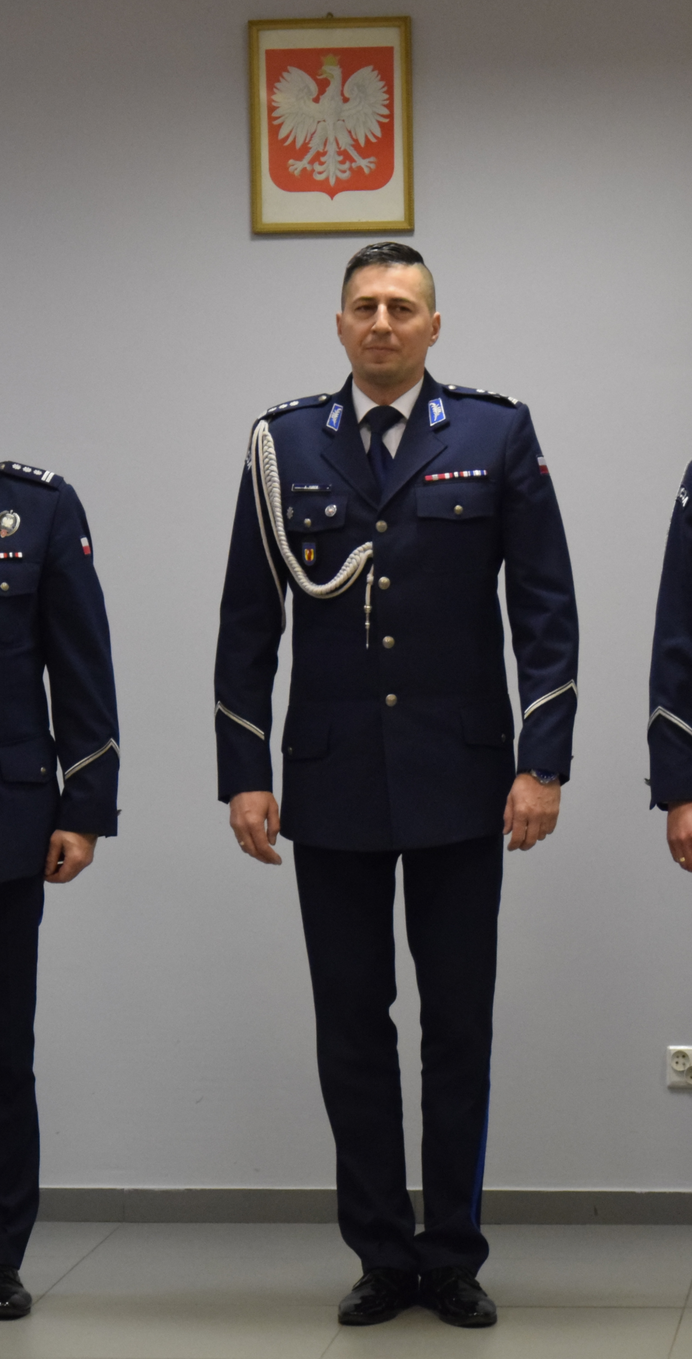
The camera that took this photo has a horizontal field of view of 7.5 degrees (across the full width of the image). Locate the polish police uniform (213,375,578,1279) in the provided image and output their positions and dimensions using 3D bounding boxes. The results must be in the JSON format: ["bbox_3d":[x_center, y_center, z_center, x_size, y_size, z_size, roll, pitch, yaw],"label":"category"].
[{"bbox_3d":[0.091,0.273,9.542,0.650,1.651,0.330,0,2,8],"label":"polish police uniform"}]

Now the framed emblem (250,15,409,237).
[{"bbox_3d":[-0.027,-1.115,10.609,0.328,0.428,0.025,0,2,7],"label":"framed emblem"}]

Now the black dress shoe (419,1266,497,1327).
[{"bbox_3d":[0.205,1.096,9.532,0.107,0.110,0.300,-1,2,-13],"label":"black dress shoe"}]

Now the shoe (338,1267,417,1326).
[{"bbox_3d":[0.060,1.097,9.563,0.107,0.110,0.300,0,2,18],"label":"shoe"}]

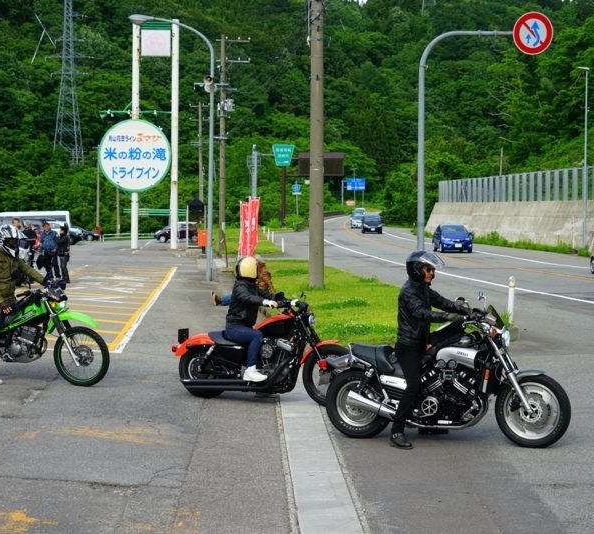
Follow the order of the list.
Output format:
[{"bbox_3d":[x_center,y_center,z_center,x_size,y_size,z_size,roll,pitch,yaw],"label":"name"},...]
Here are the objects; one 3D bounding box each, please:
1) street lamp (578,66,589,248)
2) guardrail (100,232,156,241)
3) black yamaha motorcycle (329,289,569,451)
[{"bbox_3d":[15.977,-6.062,68.000,0.650,10.180,0.300,0,2,-5],"label":"street lamp"},{"bbox_3d":[-12.542,-2.233,91.000,4.300,0.650,0.120,0,2,-3],"label":"guardrail"},{"bbox_3d":[1.308,0.932,10.996,2.300,1.300,0.820,1,2,19],"label":"black yamaha motorcycle"}]

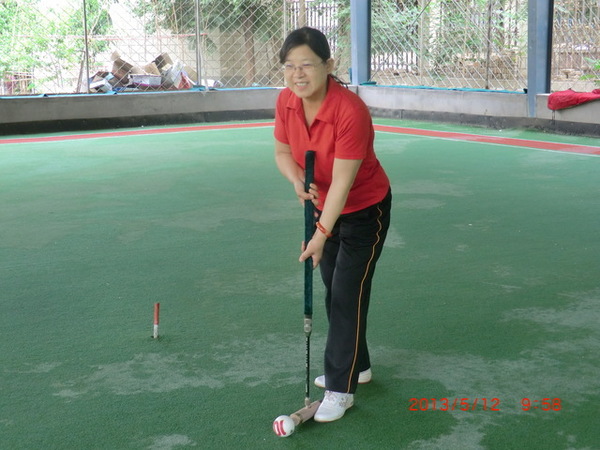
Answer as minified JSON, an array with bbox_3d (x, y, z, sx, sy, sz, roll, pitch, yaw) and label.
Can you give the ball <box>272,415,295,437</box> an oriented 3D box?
[{"bbox_3d":[-0.056,0.700,3.320,0.075,0.075,0.075,-1,10,0],"label":"ball"}]

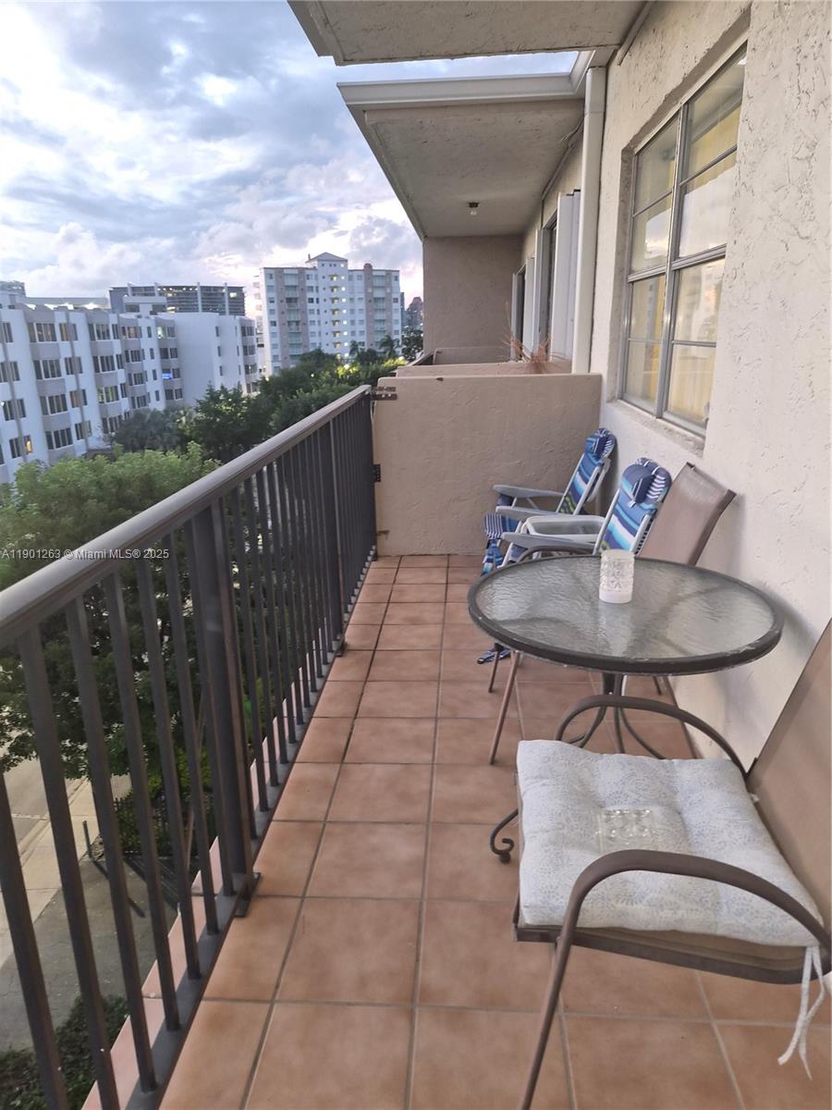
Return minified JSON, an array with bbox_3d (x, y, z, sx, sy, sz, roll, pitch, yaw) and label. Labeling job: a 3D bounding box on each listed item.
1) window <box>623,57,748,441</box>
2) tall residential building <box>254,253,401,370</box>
[{"bbox_3d":[1.136,-1.250,3.241,0.090,1.281,1.815,0,17,4],"label":"window"},{"bbox_3d":[-23.379,-63.449,198.037,37.173,33.263,12.000,-10,19,-26],"label":"tall residential building"}]

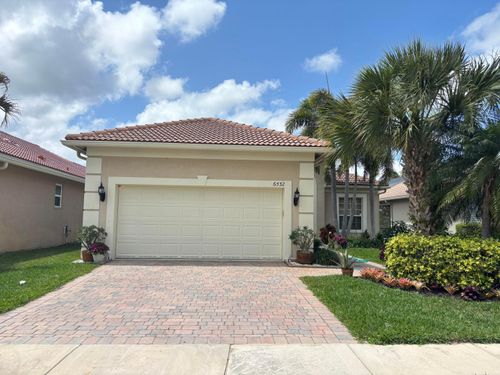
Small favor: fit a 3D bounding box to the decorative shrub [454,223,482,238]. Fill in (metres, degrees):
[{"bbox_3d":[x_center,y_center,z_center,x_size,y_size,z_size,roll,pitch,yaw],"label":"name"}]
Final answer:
[{"bbox_3d":[9.332,2.109,15.844,1.300,1.200,1.100,1,-5,-4],"label":"decorative shrub"}]

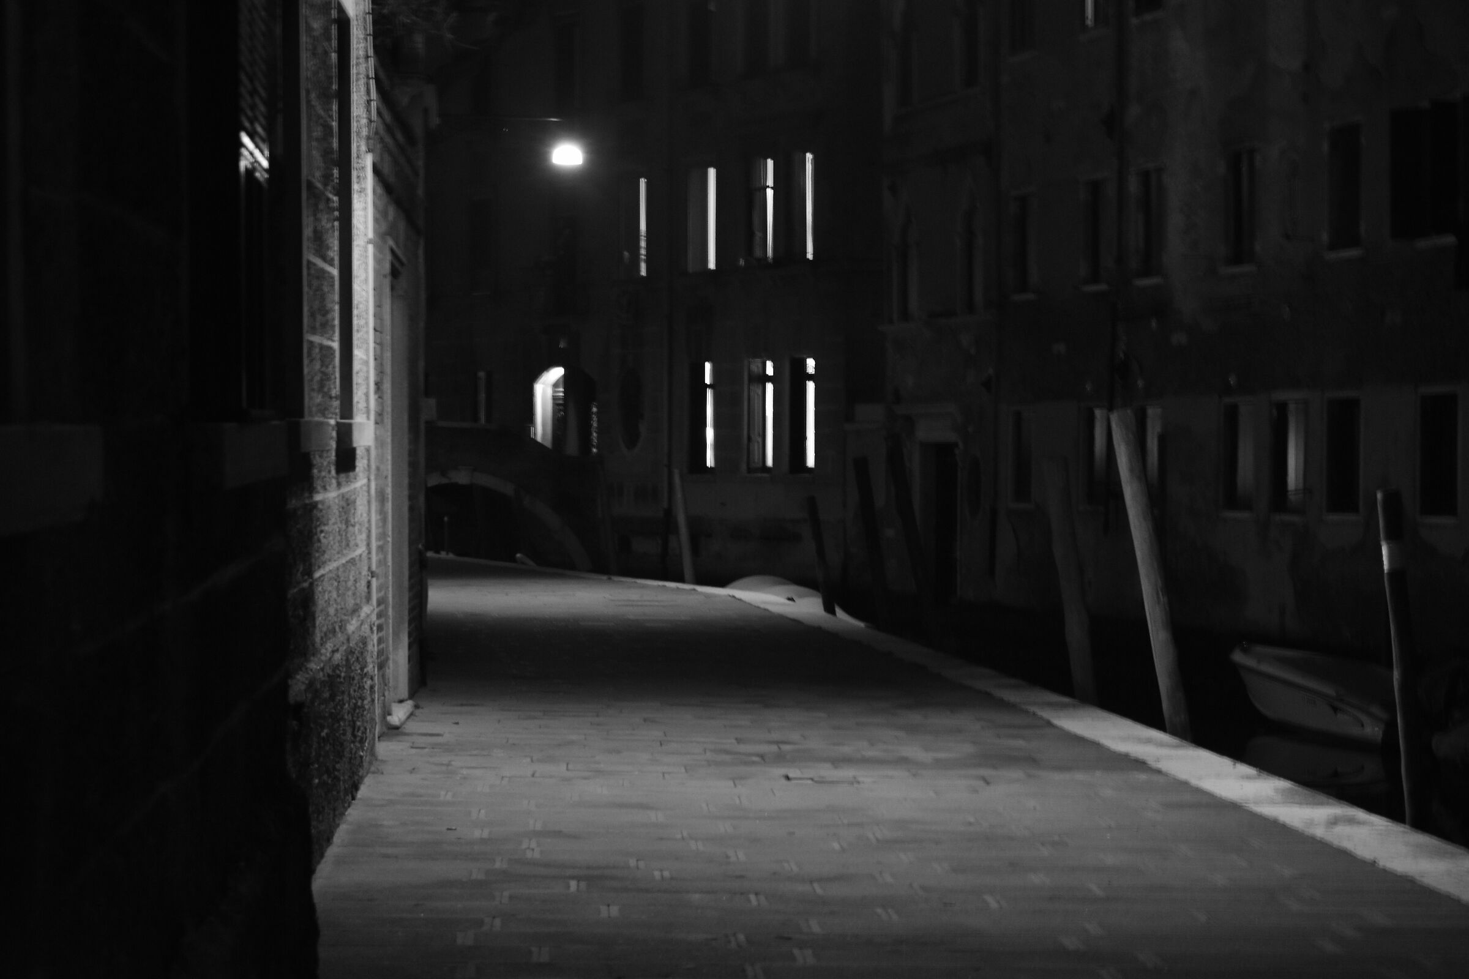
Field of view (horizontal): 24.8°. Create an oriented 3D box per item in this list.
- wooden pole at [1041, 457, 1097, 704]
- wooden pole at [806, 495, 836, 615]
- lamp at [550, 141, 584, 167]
[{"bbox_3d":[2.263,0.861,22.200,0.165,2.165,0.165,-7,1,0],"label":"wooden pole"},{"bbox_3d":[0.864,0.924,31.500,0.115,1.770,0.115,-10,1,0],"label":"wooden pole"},{"bbox_3d":[-1.678,-3.357,33.500,0.330,0.250,0.330,0,1,0],"label":"lamp"}]

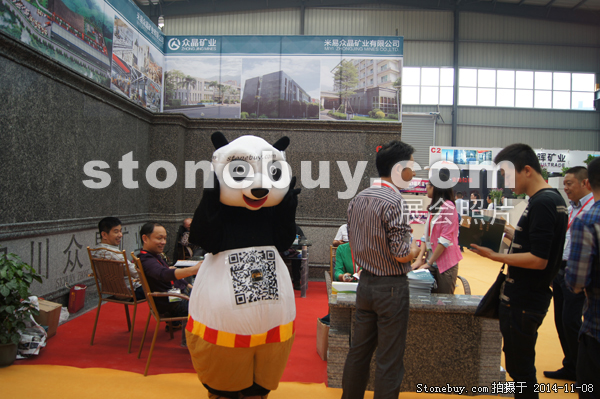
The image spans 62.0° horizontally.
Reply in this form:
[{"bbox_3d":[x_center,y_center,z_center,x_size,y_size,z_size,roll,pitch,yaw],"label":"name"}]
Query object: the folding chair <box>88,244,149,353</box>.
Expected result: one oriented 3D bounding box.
[{"bbox_3d":[-1.612,0.906,4.741,0.581,0.911,0.621,1,0,25],"label":"folding chair"}]

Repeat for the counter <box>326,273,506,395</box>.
[{"bbox_3d":[0.869,1.113,3.981,1.320,0.660,0.540,1,0,2],"label":"counter"}]

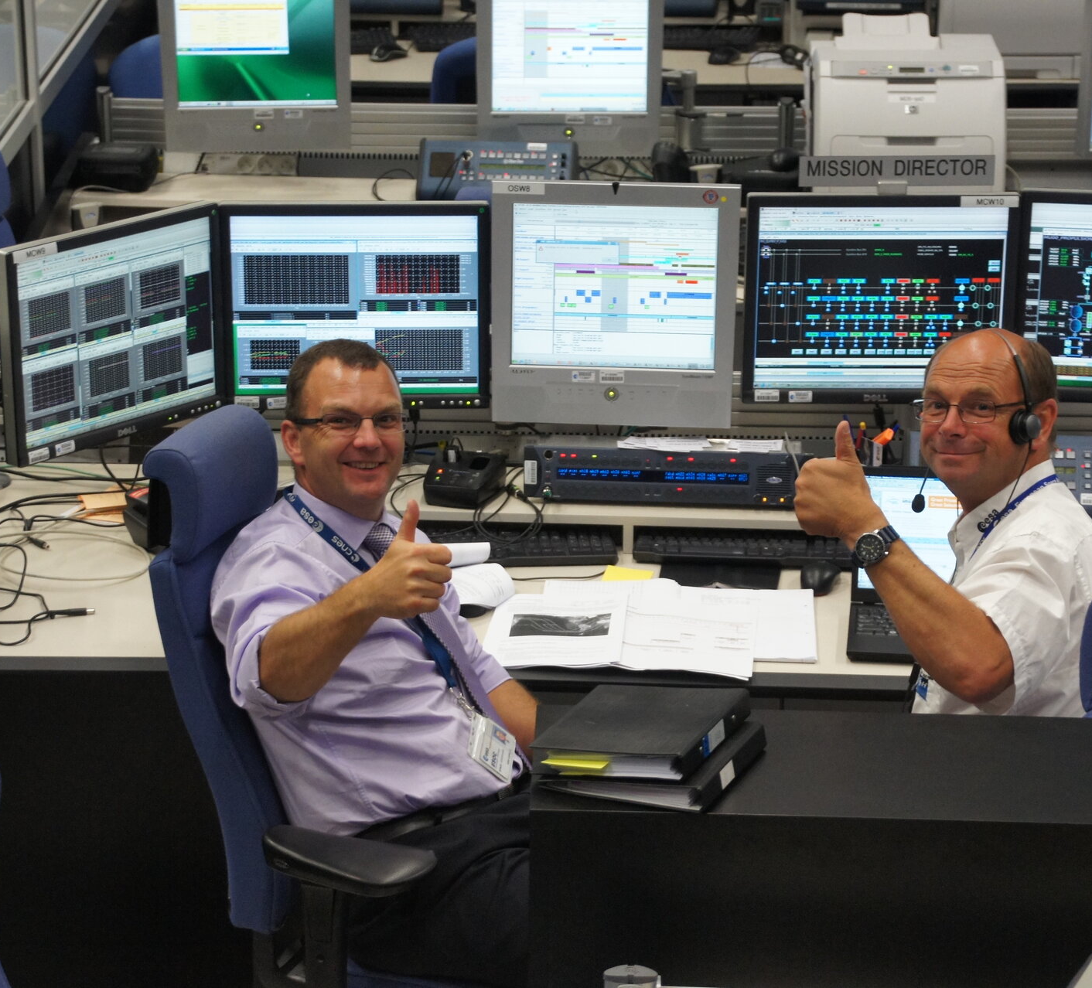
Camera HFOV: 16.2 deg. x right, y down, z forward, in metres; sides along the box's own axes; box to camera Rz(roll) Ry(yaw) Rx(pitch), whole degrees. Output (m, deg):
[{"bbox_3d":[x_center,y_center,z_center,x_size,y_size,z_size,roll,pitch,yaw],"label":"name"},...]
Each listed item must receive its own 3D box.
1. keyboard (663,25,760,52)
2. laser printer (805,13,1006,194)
[{"bbox_3d":[0.330,-1.222,10.231,0.455,0.035,0.160,3,19,9],"label":"keyboard"},{"bbox_3d":[0.763,-0.841,8.326,0.407,0.420,0.450,0,19,-1],"label":"laser printer"}]

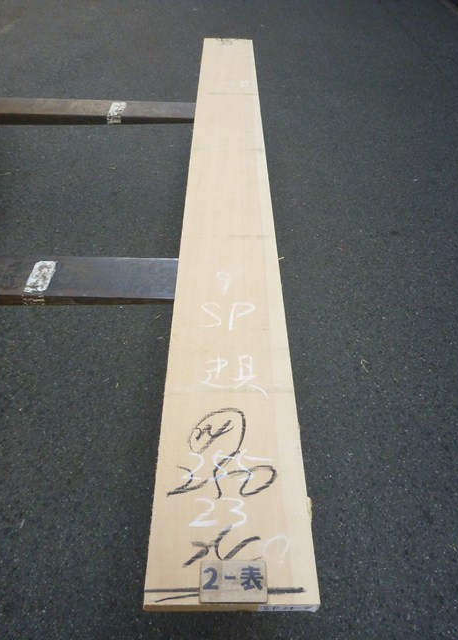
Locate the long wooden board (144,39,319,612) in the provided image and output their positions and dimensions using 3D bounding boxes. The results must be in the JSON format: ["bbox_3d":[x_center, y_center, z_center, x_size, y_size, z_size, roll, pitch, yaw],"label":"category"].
[{"bbox_3d":[0.001,-0.479,1.590,0.231,0.025,2.500,1,44,-1],"label":"long wooden board"}]

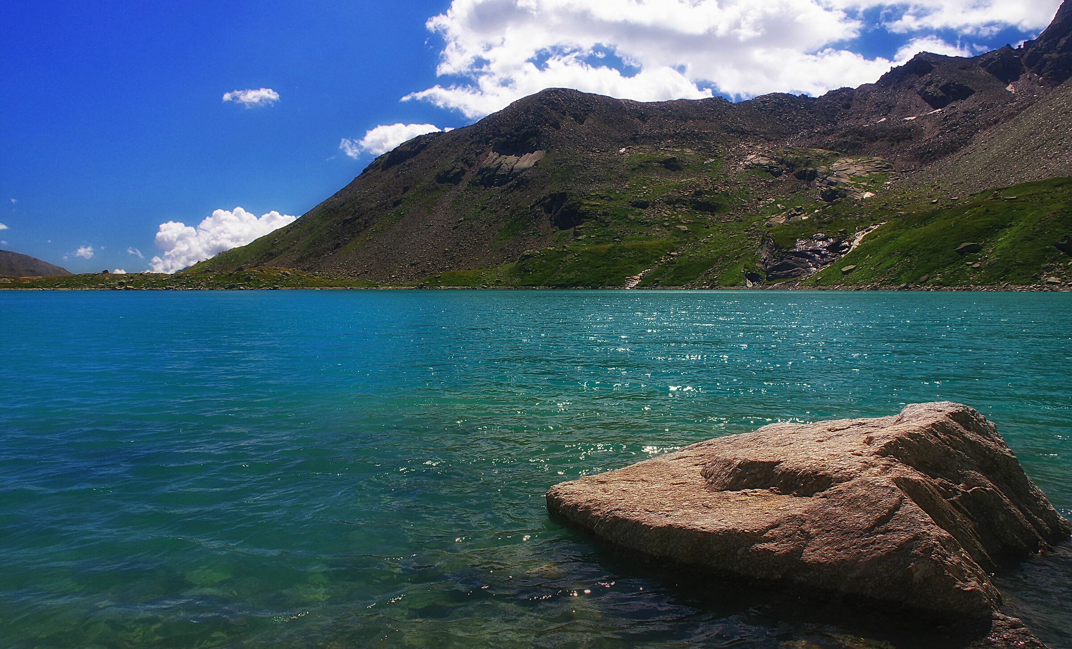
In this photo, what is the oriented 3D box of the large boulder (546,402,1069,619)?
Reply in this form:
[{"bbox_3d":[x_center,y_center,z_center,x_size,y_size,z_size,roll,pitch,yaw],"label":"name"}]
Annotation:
[{"bbox_3d":[1.543,0.881,4.349,2.712,0.856,1.595,2,4,35],"label":"large boulder"}]

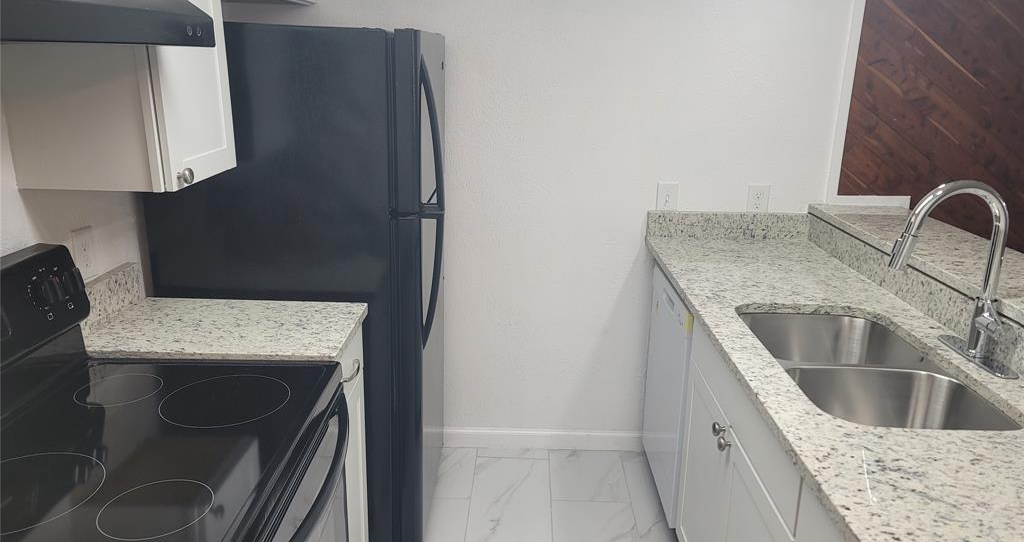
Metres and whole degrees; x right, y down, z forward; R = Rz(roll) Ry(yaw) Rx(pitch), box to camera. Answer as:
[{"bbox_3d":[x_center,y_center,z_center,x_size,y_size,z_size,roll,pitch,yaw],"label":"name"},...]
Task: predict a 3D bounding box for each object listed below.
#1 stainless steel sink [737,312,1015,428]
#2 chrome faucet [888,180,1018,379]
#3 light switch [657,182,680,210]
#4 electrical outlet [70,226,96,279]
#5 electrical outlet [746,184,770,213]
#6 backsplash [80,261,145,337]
[{"bbox_3d":[0.835,0.327,1.823,0.445,0.210,0.790,2,16,1],"label":"stainless steel sink"},{"bbox_3d":[1.026,0.000,1.741,0.275,0.425,0.256,2,16,1],"label":"chrome faucet"},{"bbox_3d":[0.605,-0.283,2.883,0.083,0.120,0.009,2,16,1],"label":"light switch"},{"bbox_3d":[-1.060,-0.042,1.841,0.008,0.126,0.080,2,16,1],"label":"electrical outlet"},{"bbox_3d":[0.957,-0.275,2.879,0.083,0.120,0.009,2,16,1],"label":"electrical outlet"},{"bbox_3d":[-1.051,0.077,1.884,0.028,0.104,0.385,2,16,1],"label":"backsplash"}]

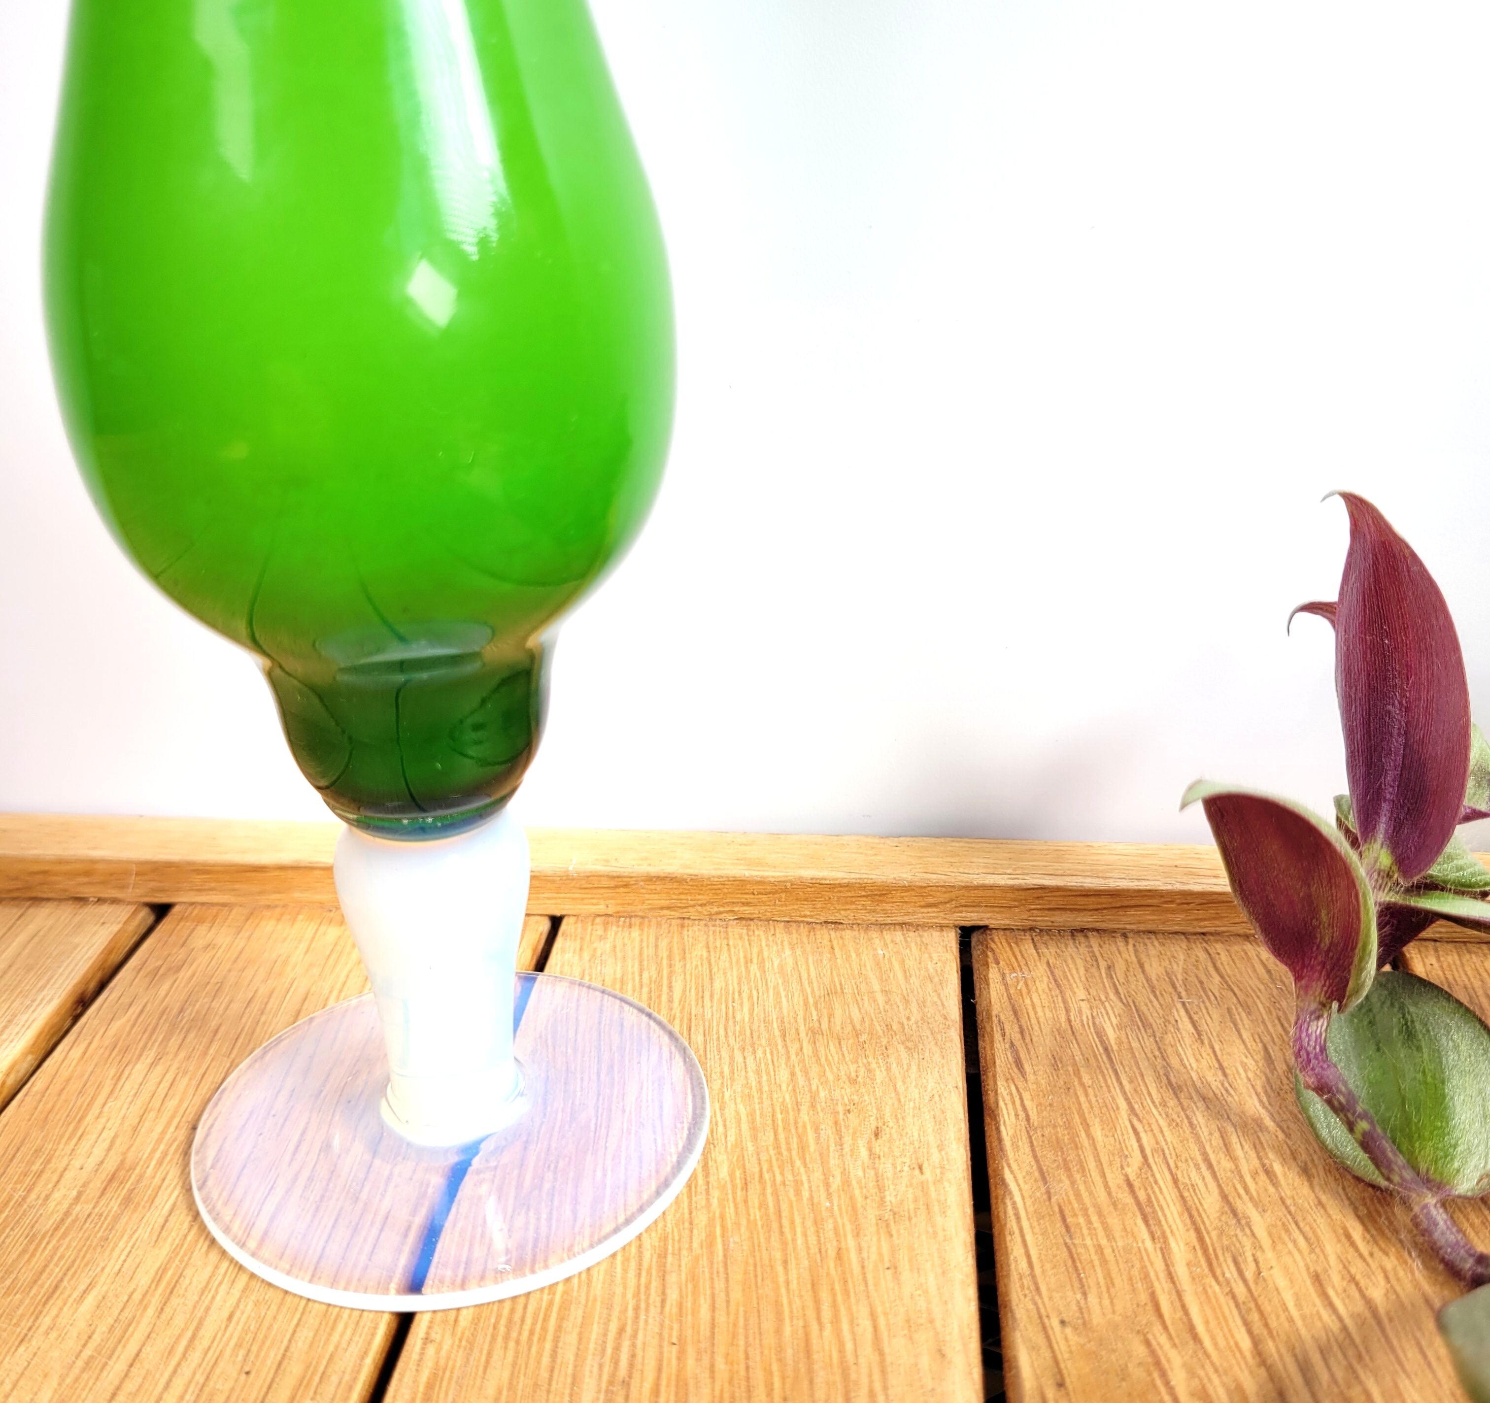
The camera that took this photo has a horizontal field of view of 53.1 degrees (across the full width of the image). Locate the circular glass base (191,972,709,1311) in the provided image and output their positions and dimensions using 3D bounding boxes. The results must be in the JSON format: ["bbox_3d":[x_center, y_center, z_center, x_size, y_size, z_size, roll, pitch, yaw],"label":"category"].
[{"bbox_3d":[-0.051,0.073,0.265,0.088,0.005,0.088,-1,23,1],"label":"circular glass base"}]

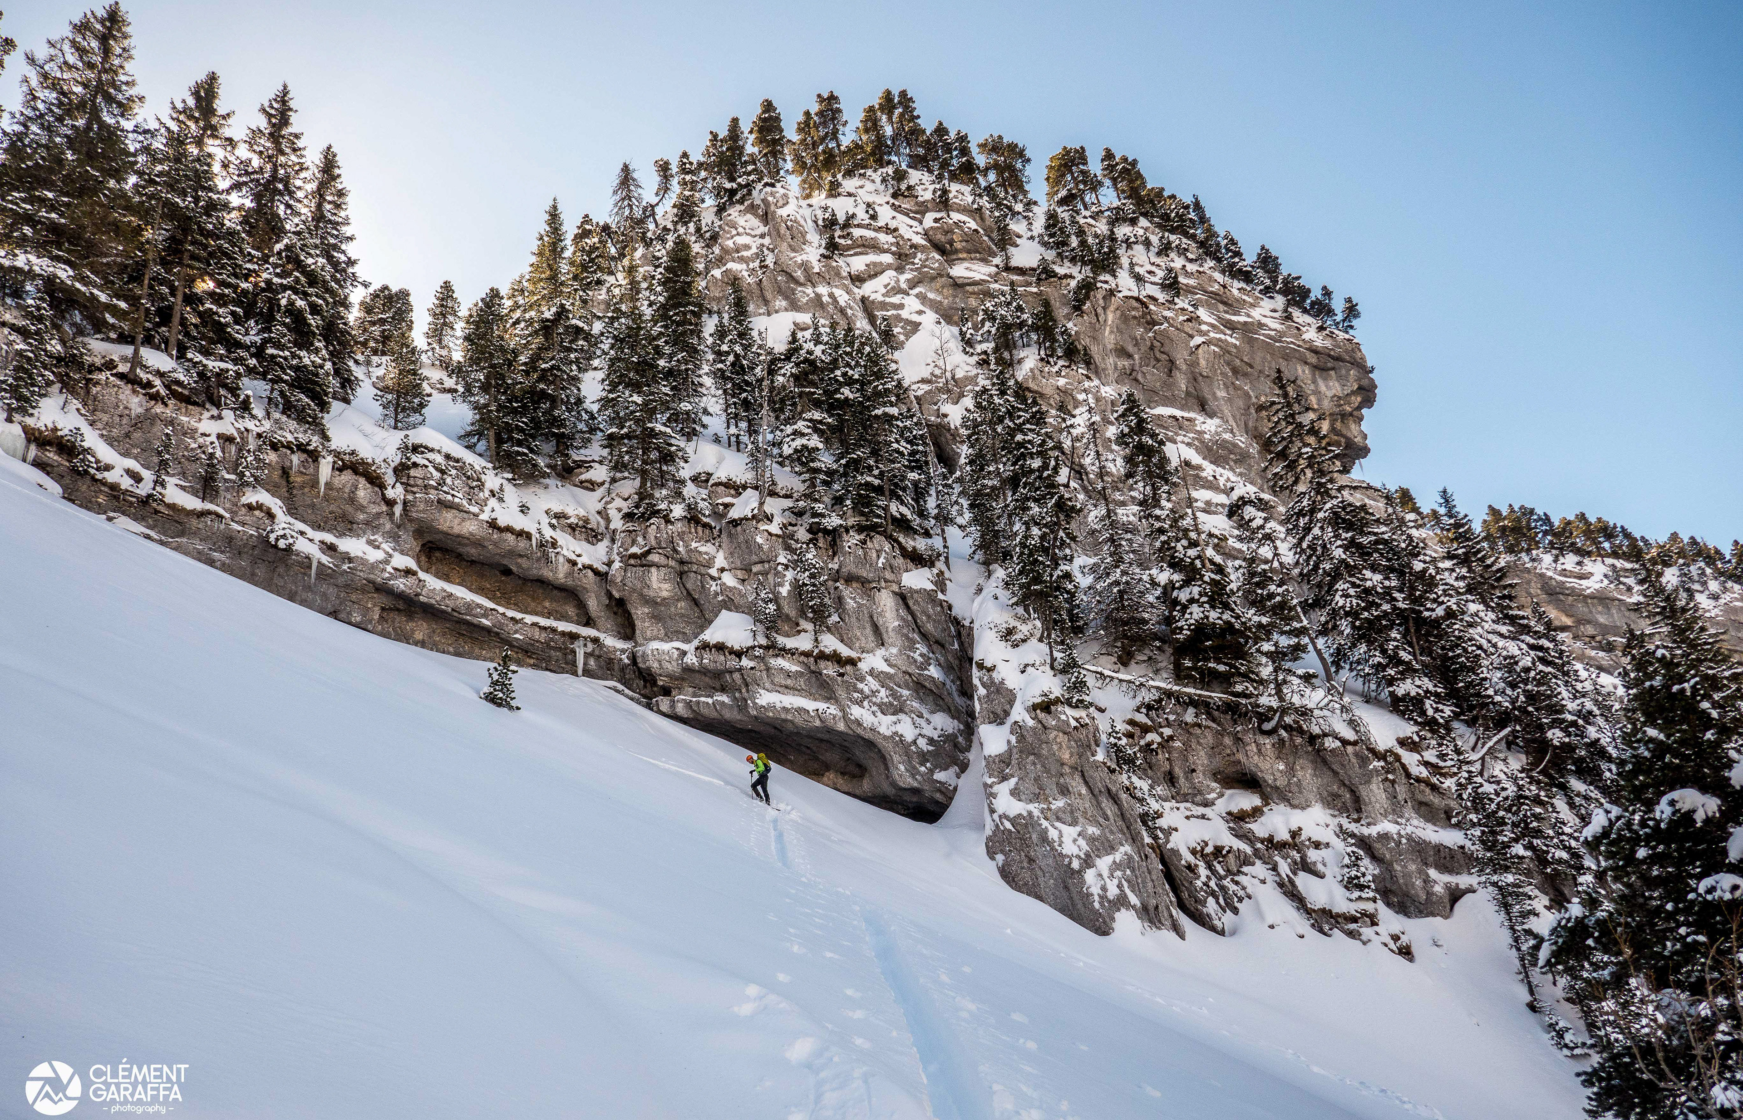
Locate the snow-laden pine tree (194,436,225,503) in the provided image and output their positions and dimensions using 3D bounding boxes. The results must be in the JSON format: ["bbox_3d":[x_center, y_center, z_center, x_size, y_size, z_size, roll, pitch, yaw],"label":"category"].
[{"bbox_3d":[-28.922,-3.996,53.000,1.118,2.965,1.118,0,-12,0],"label":"snow-laden pine tree"}]

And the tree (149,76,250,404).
[{"bbox_3d":[-30.639,-15.088,56.000,3.734,16.125,3.734,0,-12,0],"label":"tree"}]

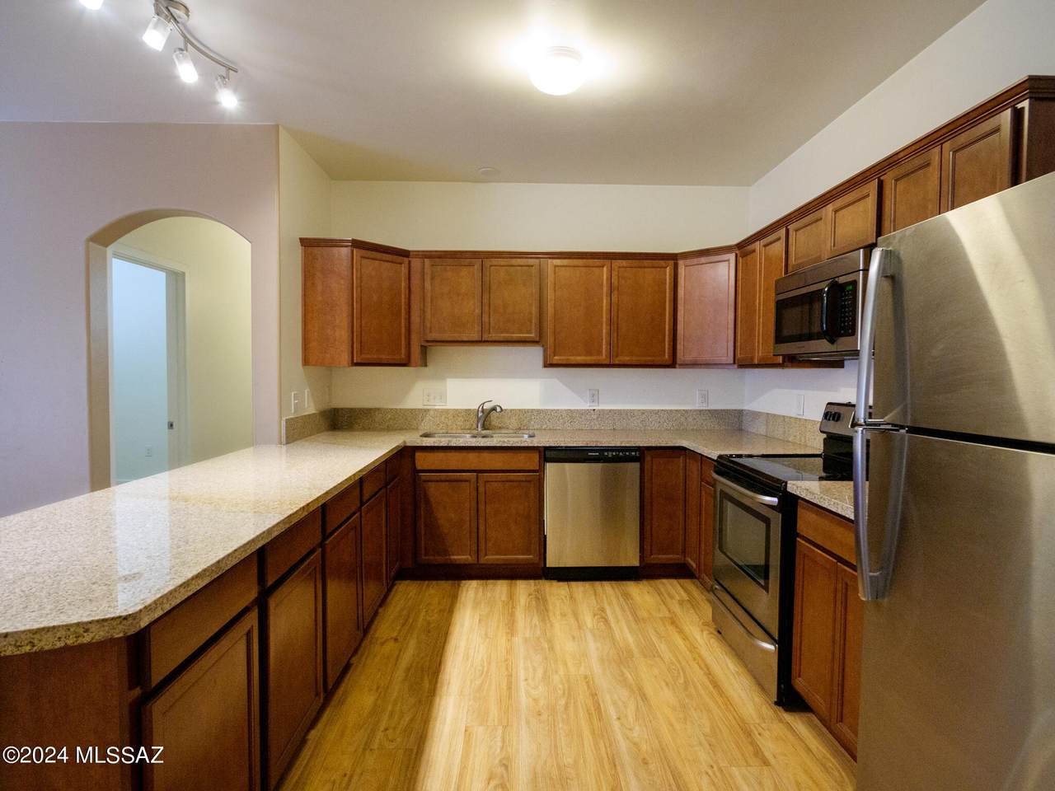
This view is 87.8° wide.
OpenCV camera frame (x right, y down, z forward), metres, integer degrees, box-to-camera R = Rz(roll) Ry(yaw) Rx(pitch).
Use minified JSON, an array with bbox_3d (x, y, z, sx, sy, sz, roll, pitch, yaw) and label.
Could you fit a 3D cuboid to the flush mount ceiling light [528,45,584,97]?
[{"bbox_3d":[0.132,-1.404,2.427,0.252,0.125,0.252,0,2,-1],"label":"flush mount ceiling light"}]

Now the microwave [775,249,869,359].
[{"bbox_3d":[1.475,-0.375,2.503,0.386,0.415,0.740,0,2,-1],"label":"microwave"}]

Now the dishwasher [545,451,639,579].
[{"bbox_3d":[0.411,0.746,3.779,0.596,0.862,0.608,0,2,-1],"label":"dishwasher"}]

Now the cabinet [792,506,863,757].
[{"bbox_3d":[1.341,0.785,1.863,0.600,0.765,0.570,0,2,-1],"label":"cabinet"}]

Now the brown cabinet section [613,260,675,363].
[{"bbox_3d":[0.786,-0.574,3.897,0.441,0.724,0.310,0,2,-2],"label":"brown cabinet section"}]

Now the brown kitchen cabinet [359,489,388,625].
[{"bbox_3d":[-1.063,0.790,2.762,0.600,0.635,0.475,0,2,-1],"label":"brown kitchen cabinet"}]

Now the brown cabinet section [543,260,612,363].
[{"bbox_3d":[0.338,-0.574,3.885,0.455,0.725,0.310,0,2,-2],"label":"brown cabinet section"}]

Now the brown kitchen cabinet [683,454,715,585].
[{"bbox_3d":[1.321,0.747,3.223,0.610,0.820,0.576,0,2,-1],"label":"brown kitchen cabinet"}]

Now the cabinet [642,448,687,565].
[{"bbox_3d":[0.857,0.699,3.755,0.280,0.745,0.595,0,2,-1],"label":"cabinet"}]

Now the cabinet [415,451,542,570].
[{"bbox_3d":[-0.316,0.699,3.726,0.825,0.770,0.595,0,2,-1],"label":"cabinet"}]

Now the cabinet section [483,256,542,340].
[{"bbox_3d":[-0.110,-0.653,3.869,0.396,0.566,0.310,0,2,-2],"label":"cabinet section"}]

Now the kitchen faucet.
[{"bbox_3d":[-0.267,0.147,3.885,0.205,0.225,0.060,2,3,39],"label":"kitchen faucet"}]

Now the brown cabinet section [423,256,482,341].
[{"bbox_3d":[-0.510,-0.652,3.858,0.405,0.567,0.310,0,2,-2],"label":"brown cabinet section"}]

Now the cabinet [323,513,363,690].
[{"bbox_3d":[-1.051,0.811,2.267,0.600,0.635,0.475,0,2,-1],"label":"cabinet"}]

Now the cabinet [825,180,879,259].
[{"bbox_3d":[1.514,-0.719,2.312,0.320,0.270,0.370,0,2,-1],"label":"cabinet"}]

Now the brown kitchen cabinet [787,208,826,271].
[{"bbox_3d":[1.507,-0.734,2.667,0.320,0.270,0.341,0,2,-1],"label":"brown kitchen cabinet"}]

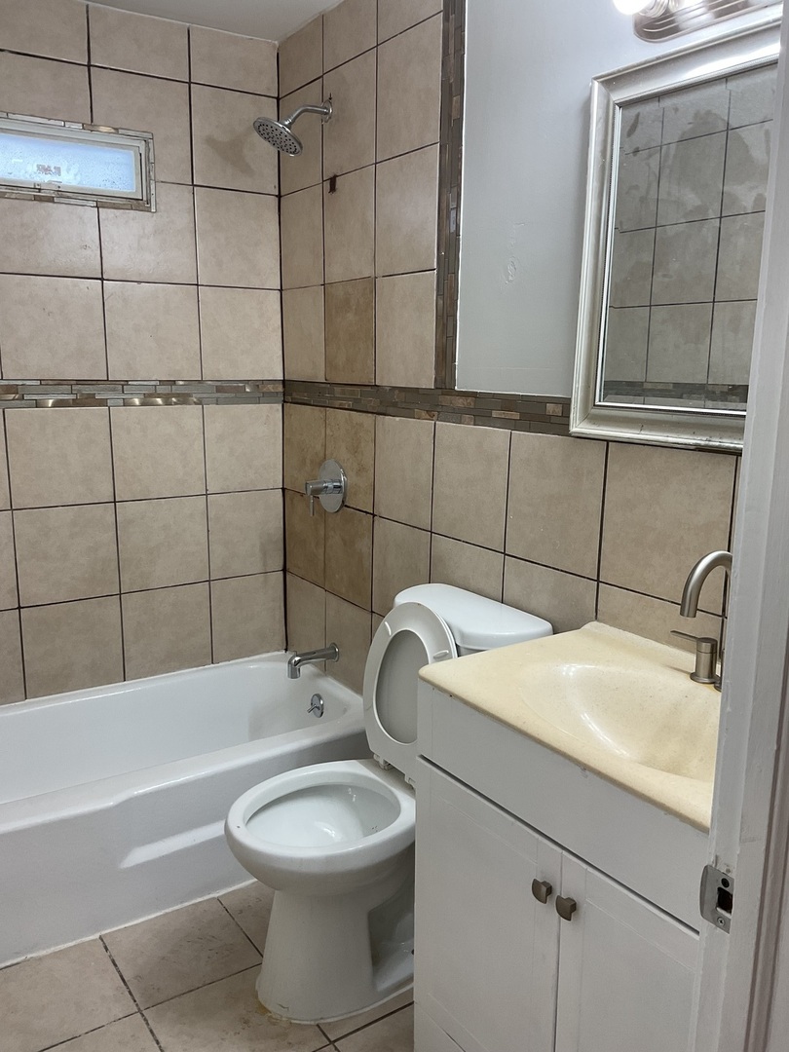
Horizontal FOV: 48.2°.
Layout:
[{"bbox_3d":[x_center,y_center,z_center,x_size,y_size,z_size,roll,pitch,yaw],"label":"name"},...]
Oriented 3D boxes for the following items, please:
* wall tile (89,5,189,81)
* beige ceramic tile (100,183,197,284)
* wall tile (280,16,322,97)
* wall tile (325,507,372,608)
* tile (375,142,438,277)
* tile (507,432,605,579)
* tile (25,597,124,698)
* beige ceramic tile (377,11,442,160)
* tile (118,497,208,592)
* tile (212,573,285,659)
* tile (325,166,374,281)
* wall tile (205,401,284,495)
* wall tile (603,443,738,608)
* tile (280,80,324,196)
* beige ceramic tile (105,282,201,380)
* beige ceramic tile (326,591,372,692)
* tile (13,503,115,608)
[{"bbox_3d":[-0.767,-1.455,2.672,0.304,0.162,0.012,-7,13,-32],"label":"wall tile"},{"bbox_3d":[-0.771,-0.924,2.776,0.304,0.304,0.012,-7,13,-32],"label":"beige ceramic tile"},{"bbox_3d":[-0.295,-1.479,2.792,0.010,0.164,0.305,-7,13,-32],"label":"wall tile"},{"bbox_3d":[-0.140,0.091,2.805,0.010,0.300,0.301,-7,13,-32],"label":"wall tile"},{"bbox_3d":[0.035,-0.839,2.379,0.012,0.304,0.300,-7,13,-32],"label":"tile"},{"bbox_3d":[0.363,-0.054,1.996,0.010,0.298,0.306,-7,13,-32],"label":"tile"},{"bbox_3d":[-1.044,0.390,2.869,0.307,0.302,0.010,-7,13,-32],"label":"tile"},{"bbox_3d":[0.036,-1.132,2.304,0.010,0.298,0.299,-7,13,-32],"label":"beige ceramic tile"},{"bbox_3d":[-0.781,0.059,2.975,0.305,0.303,0.010,-7,13,-32],"label":"tile"},{"bbox_3d":[-0.528,0.328,3.188,0.294,0.302,0.012,-7,13,-32],"label":"tile"},{"bbox_3d":[-0.131,-0.890,2.631,0.012,0.304,0.304,-7,13,-32],"label":"tile"},{"bbox_3d":[-0.519,-0.269,3.050,0.292,0.298,0.010,-7,13,-32],"label":"wall tile"},{"bbox_3d":[0.535,-0.003,1.754,0.010,0.300,0.314,-7,13,-32],"label":"wall tile"},{"bbox_3d":[-0.295,-1.234,2.808,0.010,0.298,0.306,-7,13,-32],"label":"tile"},{"bbox_3d":[-0.774,-0.624,2.834,0.304,0.300,0.012,-7,13,-32],"label":"beige ceramic tile"},{"bbox_3d":[-0.143,0.389,2.872,0.010,0.299,0.303,-7,13,-32],"label":"beige ceramic tile"},{"bbox_3d":[-1.034,0.087,2.784,0.303,0.300,0.010,-7,13,-32],"label":"tile"}]

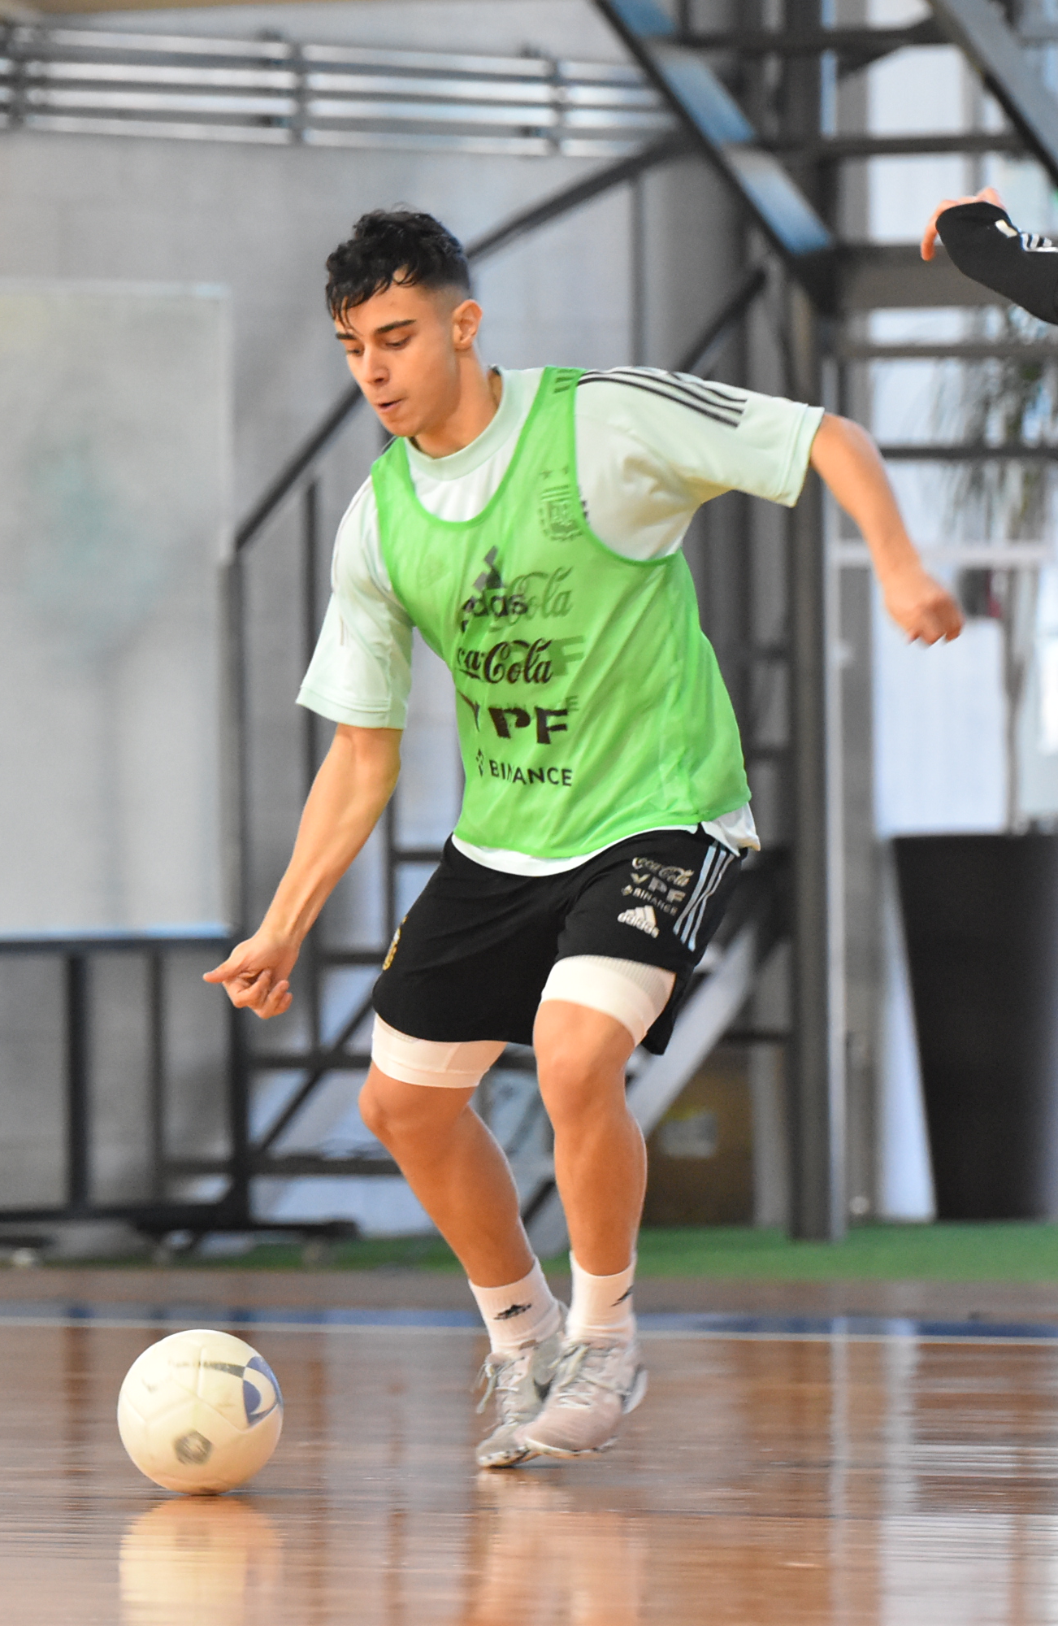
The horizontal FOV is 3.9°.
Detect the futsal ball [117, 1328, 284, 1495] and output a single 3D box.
[{"bbox_3d":[-0.399,0.728,19.050,0.201,0.201,0.201,0,0,0],"label":"futsal ball"}]

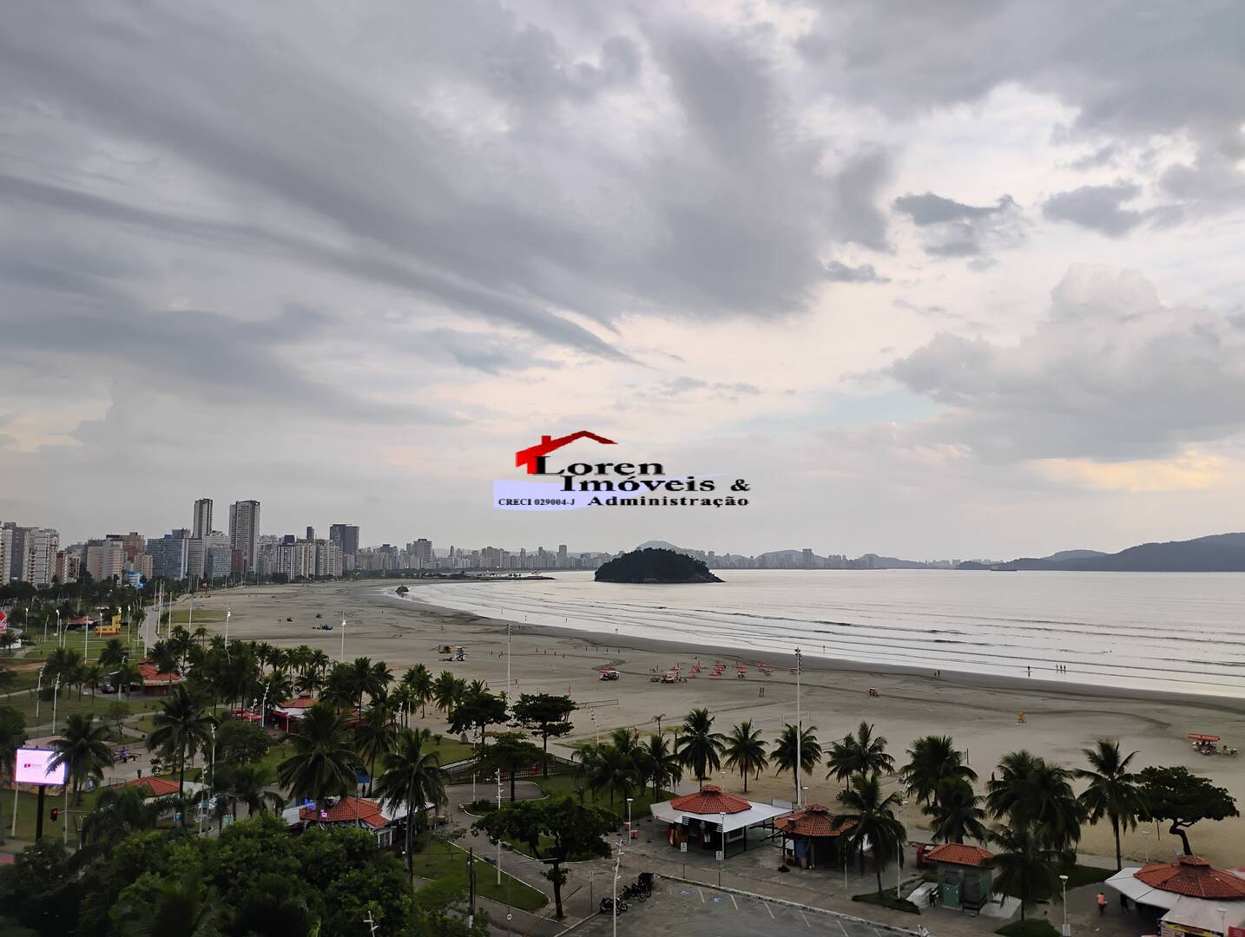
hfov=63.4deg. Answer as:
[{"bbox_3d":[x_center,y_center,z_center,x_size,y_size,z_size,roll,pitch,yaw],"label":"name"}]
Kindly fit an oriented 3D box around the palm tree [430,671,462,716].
[{"bbox_3d":[-31.486,40.613,180.205,5.830,8.970,5.830,0,-5,0],"label":"palm tree"}]

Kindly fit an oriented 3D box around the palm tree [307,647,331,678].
[{"bbox_3d":[-68.290,44.290,227.390,5.490,8.000,5.490,2,-6,-16],"label":"palm tree"}]

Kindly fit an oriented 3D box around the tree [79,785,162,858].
[{"bbox_3d":[-40.820,30.320,81.820,6.720,9.040,6.720,0,-5,0],"label":"tree"}]

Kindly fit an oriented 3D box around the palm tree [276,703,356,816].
[{"bbox_3d":[-27.520,28.360,90.380,7.170,14.540,7.170,0,-5,0],"label":"palm tree"}]

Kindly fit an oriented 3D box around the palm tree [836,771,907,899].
[{"bbox_3d":[19.999,29.364,81.004,5.781,9.824,5.781,-1,-6,13],"label":"palm tree"}]

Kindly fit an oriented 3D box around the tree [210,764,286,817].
[{"bbox_3d":[-36.746,32.444,98.838,7.244,7.057,7.244,2,-6,-20],"label":"tree"}]

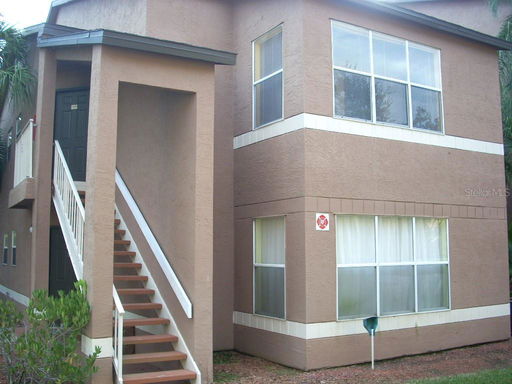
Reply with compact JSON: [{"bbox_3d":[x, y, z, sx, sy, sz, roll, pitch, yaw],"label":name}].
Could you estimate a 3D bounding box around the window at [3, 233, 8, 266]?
[{"bbox_3d":[-6.954,1.586,15.307,0.100,0.883,0.891,3,-7,-31],"label":"window"}]

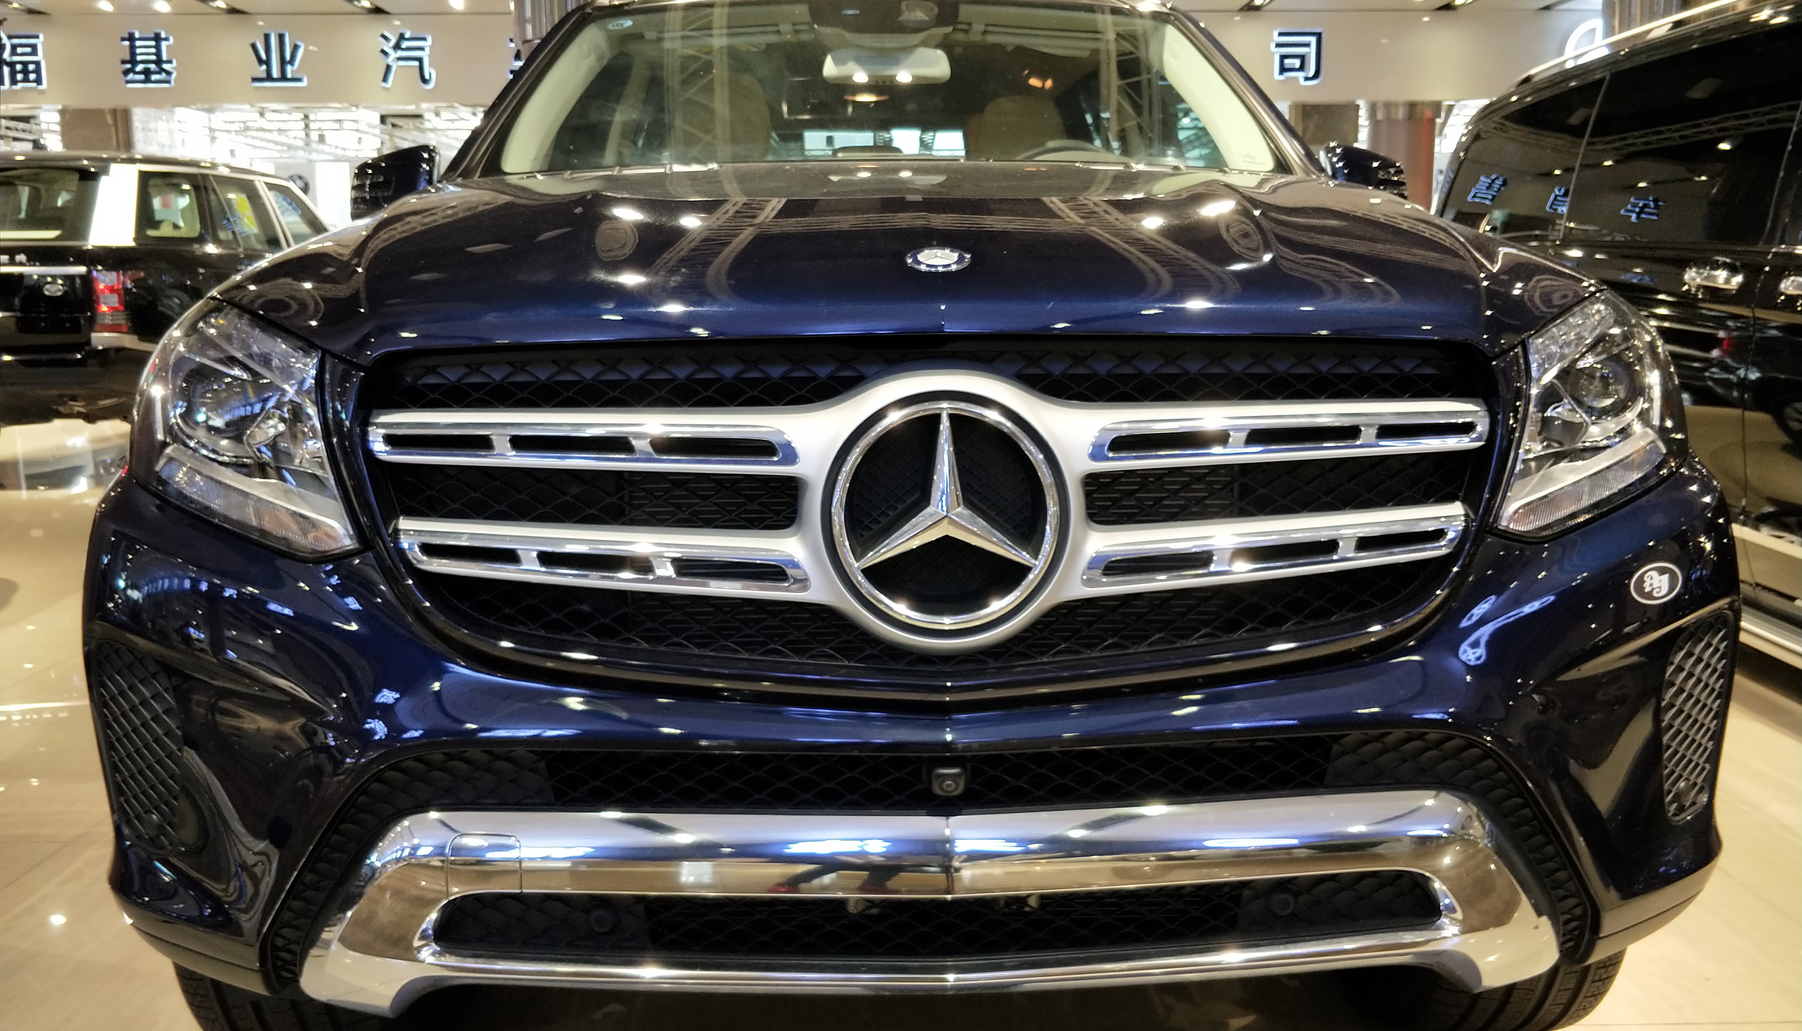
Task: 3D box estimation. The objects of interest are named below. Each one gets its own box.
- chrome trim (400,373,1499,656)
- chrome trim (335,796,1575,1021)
[{"bbox_3d":[0.034,-0.009,1.066,0.945,0.228,0.105,-1,10,-2],"label":"chrome trim"},{"bbox_3d":[0.044,0.355,1.196,1.270,0.260,0.220,-1,10,-2],"label":"chrome trim"}]

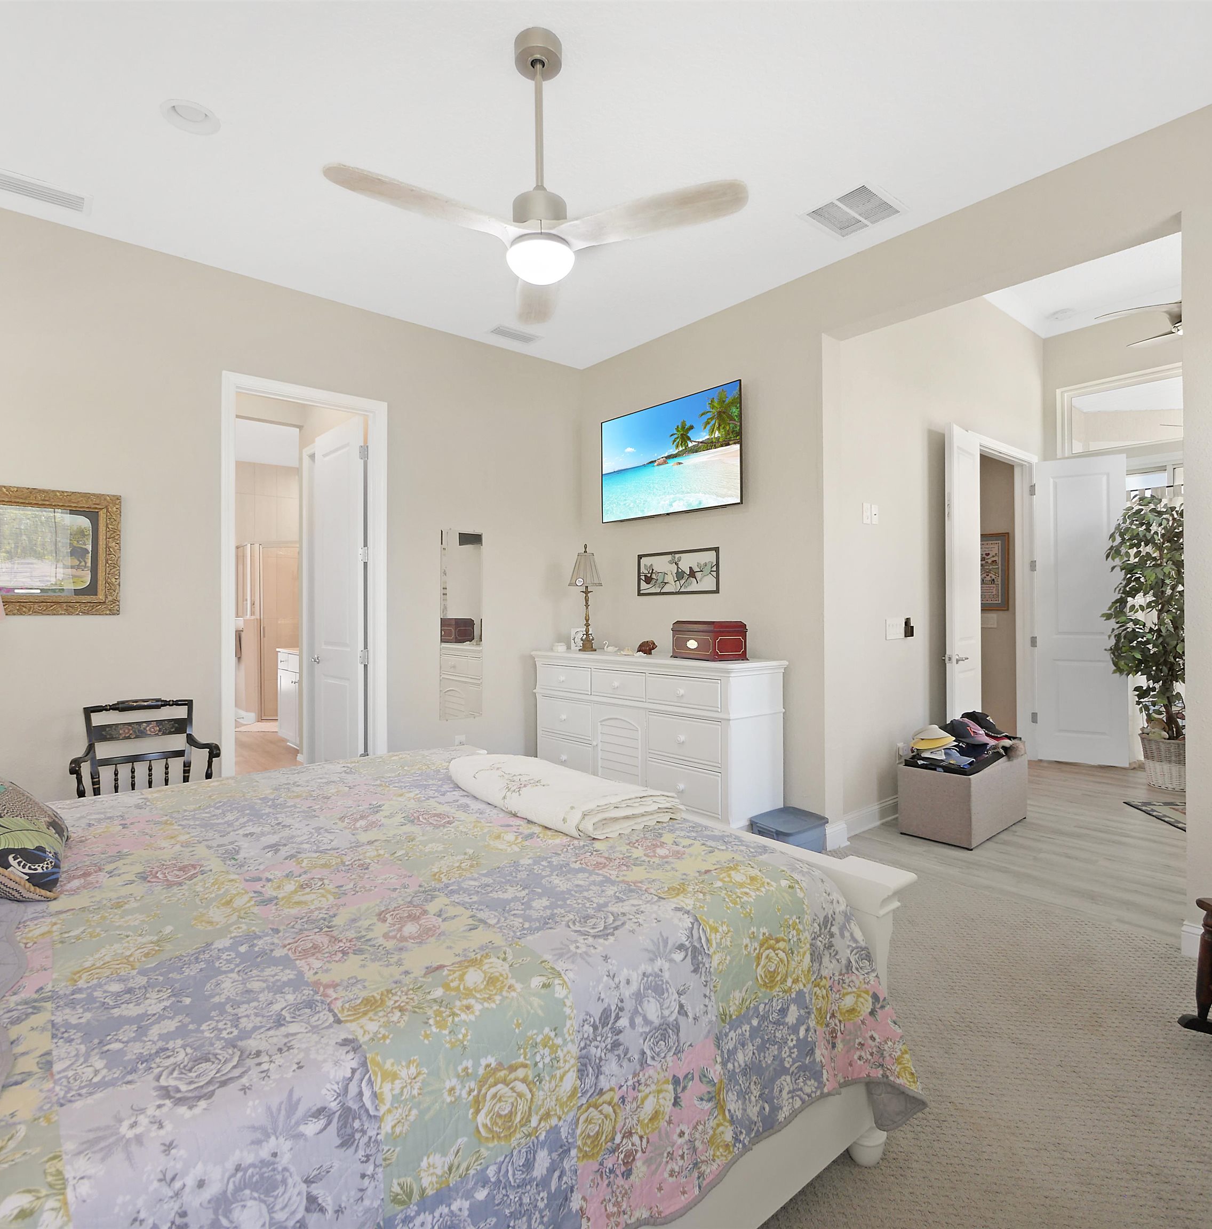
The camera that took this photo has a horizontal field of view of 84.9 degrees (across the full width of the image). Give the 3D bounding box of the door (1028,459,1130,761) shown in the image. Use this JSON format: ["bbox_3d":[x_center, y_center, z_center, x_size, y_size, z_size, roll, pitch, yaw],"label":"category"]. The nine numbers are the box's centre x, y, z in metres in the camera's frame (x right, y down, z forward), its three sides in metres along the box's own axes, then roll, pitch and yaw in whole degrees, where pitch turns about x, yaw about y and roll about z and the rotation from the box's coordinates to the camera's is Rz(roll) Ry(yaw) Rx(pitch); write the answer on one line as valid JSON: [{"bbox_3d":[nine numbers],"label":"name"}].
[{"bbox_3d":[3.850,-0.026,5.380,0.610,2.440,0.040,0,1,24],"label":"door"}]

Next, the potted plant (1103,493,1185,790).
[{"bbox_3d":[4.032,0.199,4.749,0.880,2.000,0.880,-1,1,-42],"label":"potted plant"}]

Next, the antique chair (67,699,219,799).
[{"bbox_3d":[-2.053,0.850,2.949,0.550,0.890,0.530,-1,1,-40],"label":"antique chair"}]

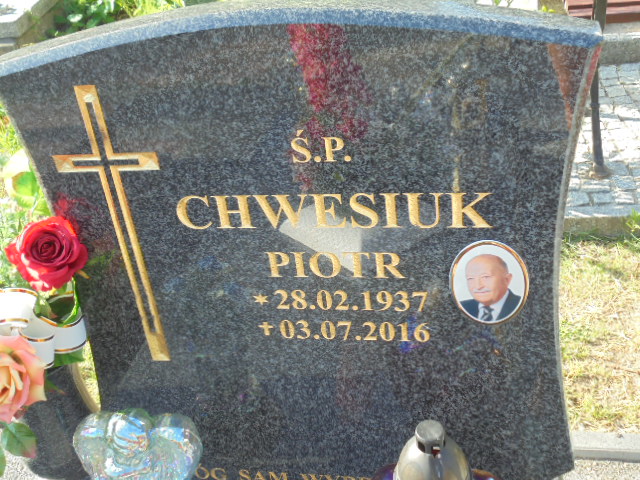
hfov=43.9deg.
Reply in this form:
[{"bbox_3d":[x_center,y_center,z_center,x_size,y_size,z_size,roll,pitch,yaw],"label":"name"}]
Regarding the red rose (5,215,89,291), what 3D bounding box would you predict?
[{"bbox_3d":[-0.317,0.017,0.921,0.096,0.088,0.068,-19,0,-18],"label":"red rose"}]

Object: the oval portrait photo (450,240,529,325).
[{"bbox_3d":[0.194,0.049,0.906,0.090,0.120,0.010,0,33,11],"label":"oval portrait photo"}]

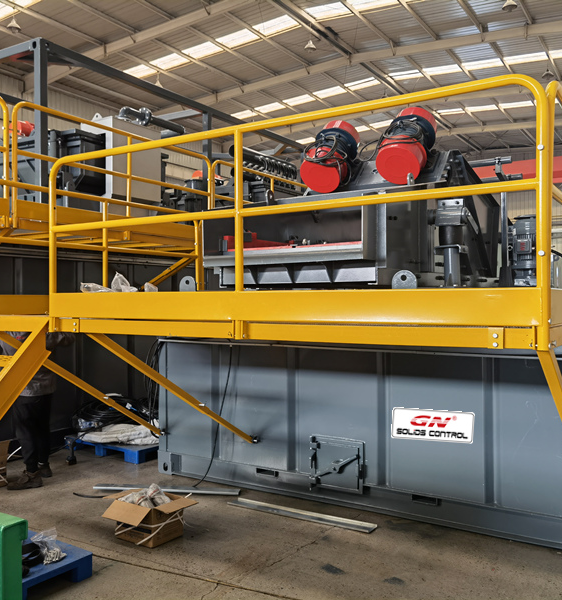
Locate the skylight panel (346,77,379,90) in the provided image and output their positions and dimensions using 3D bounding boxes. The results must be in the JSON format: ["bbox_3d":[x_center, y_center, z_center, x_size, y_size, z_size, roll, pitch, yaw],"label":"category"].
[{"bbox_3d":[3.441,-9.097,26.330,1.450,0.080,0.700,0,0,33],"label":"skylight panel"}]

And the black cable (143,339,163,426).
[{"bbox_3d":[-1.220,0.787,5.950,0.170,0.860,0.170,0,0,33],"label":"black cable"}]

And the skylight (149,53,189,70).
[{"bbox_3d":[-4.143,-8.875,23.310,1.380,0.080,0.880,0,0,33],"label":"skylight"}]

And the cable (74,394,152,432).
[{"bbox_3d":[-1.790,1.200,6.650,0.740,0.340,0.720,0,0,33],"label":"cable"}]

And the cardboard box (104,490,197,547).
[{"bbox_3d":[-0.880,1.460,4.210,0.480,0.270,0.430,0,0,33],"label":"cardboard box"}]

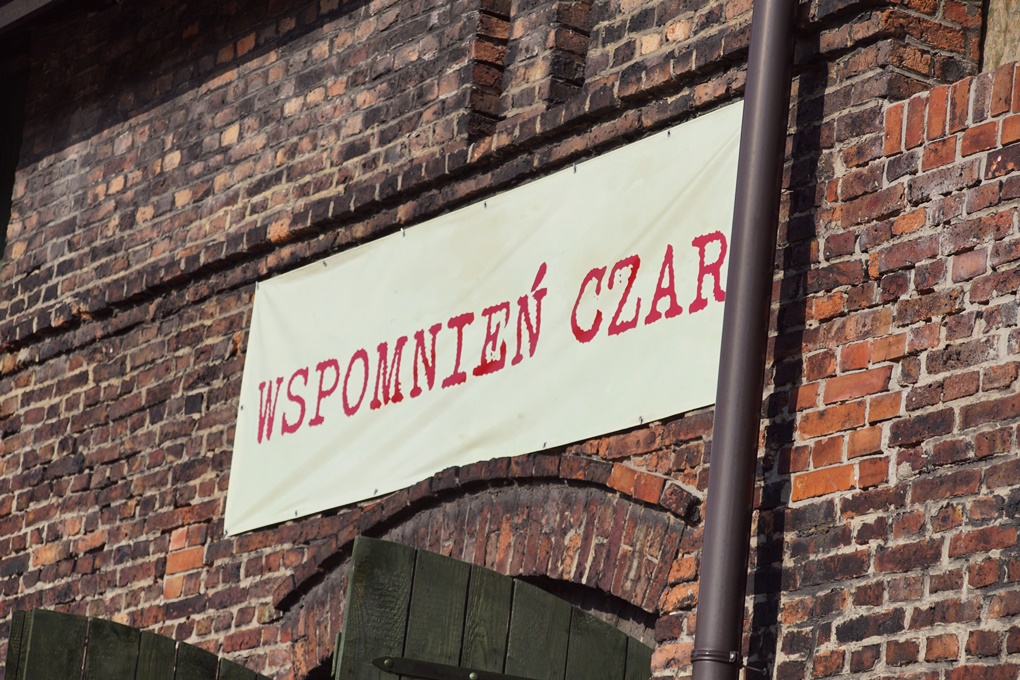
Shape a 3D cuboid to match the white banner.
[{"bbox_3d":[-0.115,-0.019,10.712,0.020,0.808,2.771,15,-17,-29],"label":"white banner"}]

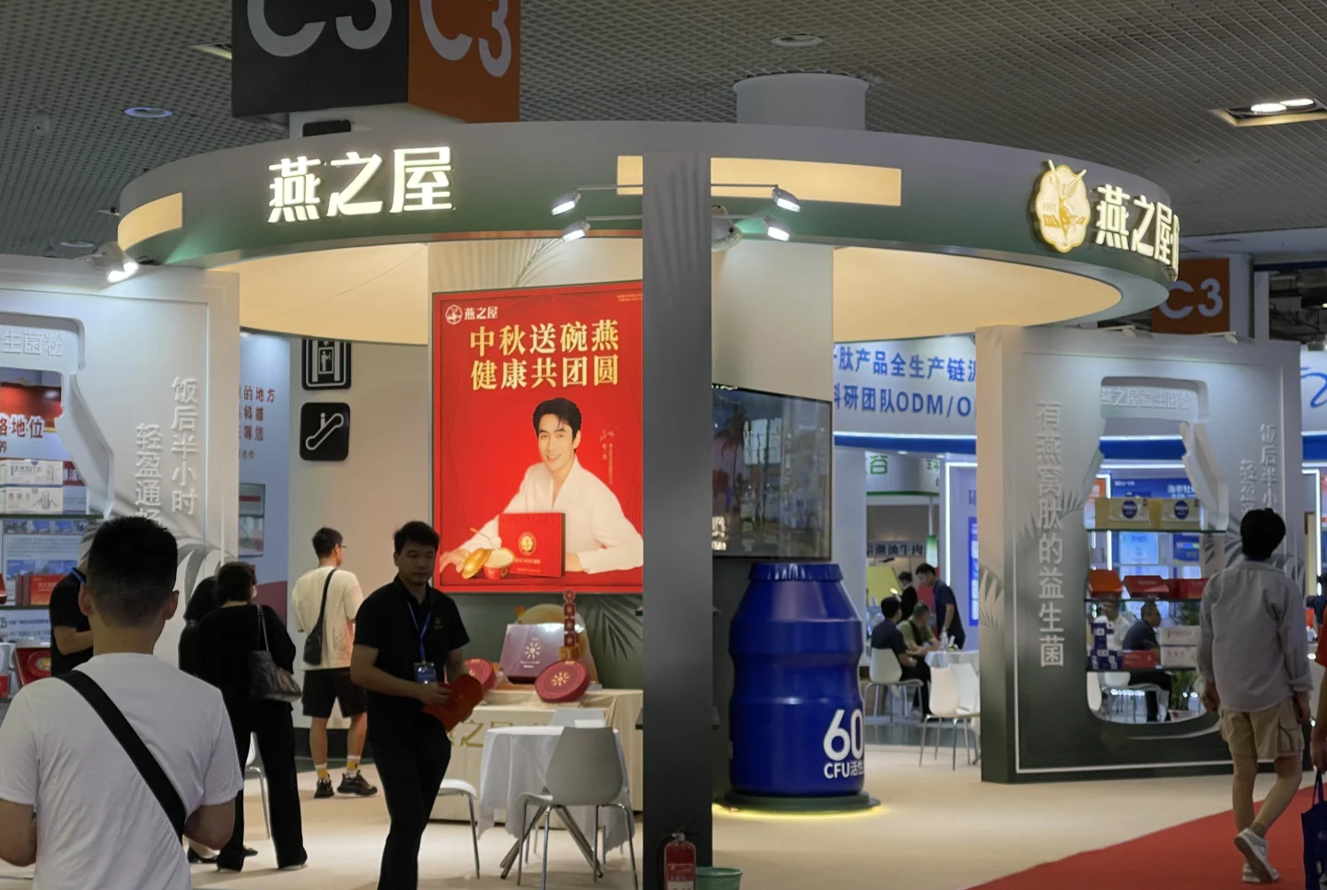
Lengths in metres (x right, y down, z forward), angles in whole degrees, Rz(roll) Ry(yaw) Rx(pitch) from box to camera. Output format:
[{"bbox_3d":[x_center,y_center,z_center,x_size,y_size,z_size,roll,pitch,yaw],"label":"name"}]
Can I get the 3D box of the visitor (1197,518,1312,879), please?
[{"bbox_3d":[2.916,1.240,12.142,0.530,1.790,0.450,-1,-3,24],"label":"visitor"}]

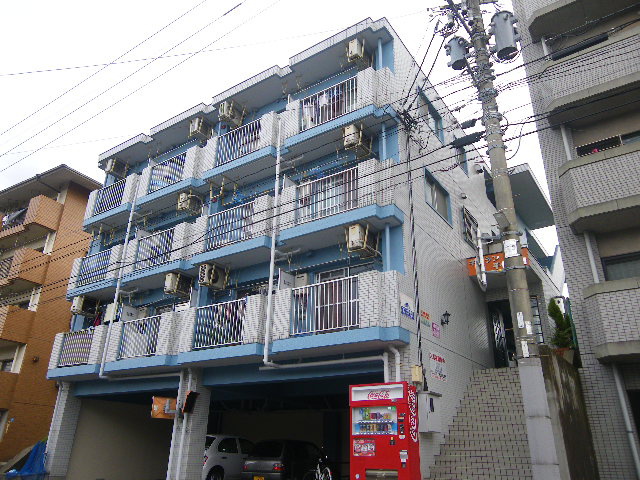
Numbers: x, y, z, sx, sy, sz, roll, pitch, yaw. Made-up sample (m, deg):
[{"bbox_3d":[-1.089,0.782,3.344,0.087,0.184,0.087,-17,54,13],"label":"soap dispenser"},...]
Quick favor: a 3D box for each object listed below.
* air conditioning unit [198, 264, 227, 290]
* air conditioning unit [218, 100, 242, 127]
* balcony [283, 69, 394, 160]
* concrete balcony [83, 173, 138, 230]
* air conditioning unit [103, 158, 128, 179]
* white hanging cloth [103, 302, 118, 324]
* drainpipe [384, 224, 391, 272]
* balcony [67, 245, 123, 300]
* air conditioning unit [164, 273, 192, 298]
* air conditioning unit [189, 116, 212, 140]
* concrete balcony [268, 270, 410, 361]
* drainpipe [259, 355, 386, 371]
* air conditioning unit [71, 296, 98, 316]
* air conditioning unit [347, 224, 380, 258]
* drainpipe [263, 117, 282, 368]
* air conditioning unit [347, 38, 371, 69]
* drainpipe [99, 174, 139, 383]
[{"bbox_3d":[-2.979,1.077,14.486,0.270,0.540,0.740,-14,-28,32],"label":"air conditioning unit"},{"bbox_3d":[-2.740,-3.838,16.065,0.274,0.543,0.759,-14,-28,32],"label":"air conditioning unit"},{"bbox_3d":[0.567,-3.147,13.356,3.037,1.402,1.006,-14,-28,32],"label":"balcony"},{"bbox_3d":[-6.991,-1.199,18.194,2.816,1.402,1.006,-14,-28,32],"label":"concrete balcony"},{"bbox_3d":[-7.761,-2.686,19.866,0.270,0.540,0.740,-14,-28,32],"label":"air conditioning unit"},{"bbox_3d":[-6.802,2.426,16.985,0.425,0.612,0.217,-14,-28,32],"label":"white hanging cloth"},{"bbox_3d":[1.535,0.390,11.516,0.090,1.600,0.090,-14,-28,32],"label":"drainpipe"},{"bbox_3d":[-7.046,1.211,17.138,2.816,1.402,1.006,-14,-28,32],"label":"balcony"},{"bbox_3d":[-4.007,1.355,14.753,0.274,0.543,0.759,-14,-28,32],"label":"air conditioning unit"},{"bbox_3d":[-3.846,-3.511,16.848,0.274,0.543,0.759,-14,-28,32],"label":"air conditioning unit"},{"bbox_3d":[0.455,1.700,11.231,3.037,1.402,1.006,-14,-28,32],"label":"concrete balcony"},{"bbox_3d":[-0.048,2.690,11.250,3.339,0.101,0.101,-14,-28,32],"label":"drainpipe"},{"bbox_3d":[-8.024,2.322,17.786,0.270,0.540,0.740,-14,-28,32],"label":"air conditioning unit"},{"bbox_3d":[0.997,0.051,11.907,0.270,0.540,0.740,-14,-28,32],"label":"air conditioning unit"},{"bbox_3d":[-1.186,-0.286,13.286,0.103,6.971,0.103,-14,-28,32],"label":"drainpipe"},{"bbox_3d":[1.082,-4.815,13.628,0.274,0.543,0.759,-14,-28,32],"label":"air conditioning unit"},{"bbox_3d":[-6.398,0.911,16.736,0.103,6.914,0.103,-14,-28,32],"label":"drainpipe"}]

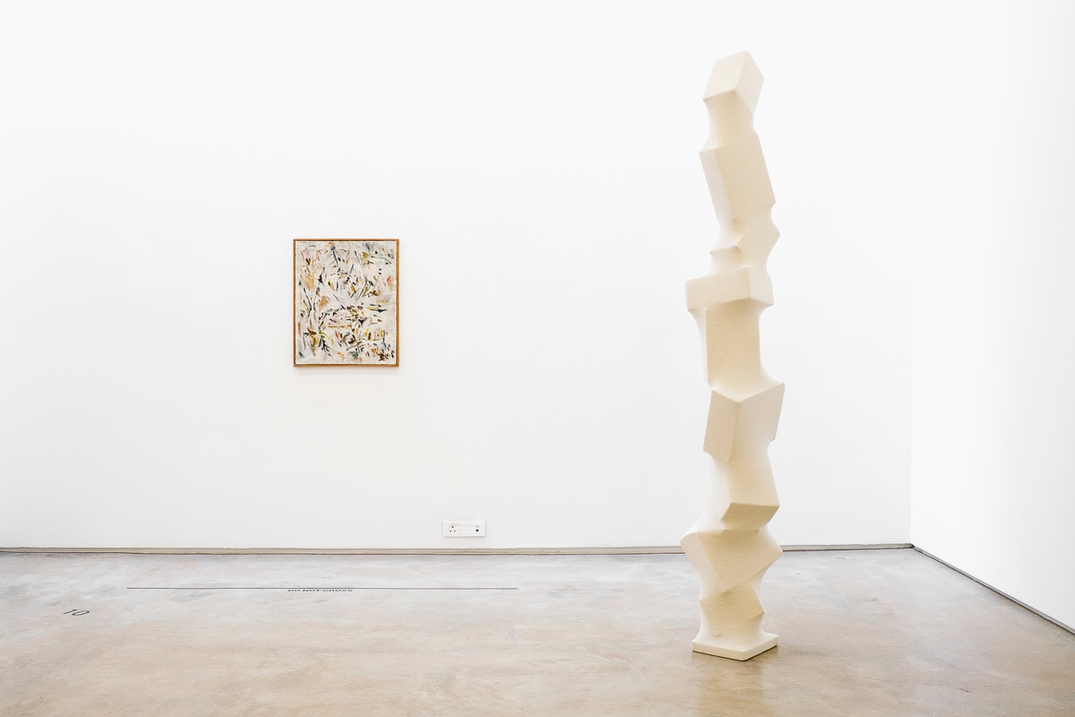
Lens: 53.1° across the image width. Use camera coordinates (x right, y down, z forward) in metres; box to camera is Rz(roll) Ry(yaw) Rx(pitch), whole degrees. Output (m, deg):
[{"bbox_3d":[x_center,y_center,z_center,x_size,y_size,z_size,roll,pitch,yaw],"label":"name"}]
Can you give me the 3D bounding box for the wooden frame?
[{"bbox_3d":[-1.064,-0.309,5.975,0.587,0.706,0.040,0,0,0],"label":"wooden frame"}]

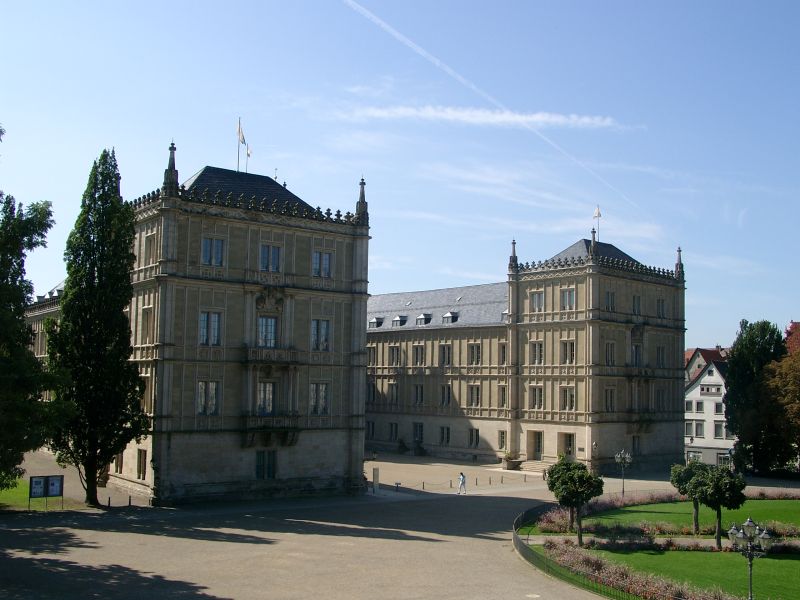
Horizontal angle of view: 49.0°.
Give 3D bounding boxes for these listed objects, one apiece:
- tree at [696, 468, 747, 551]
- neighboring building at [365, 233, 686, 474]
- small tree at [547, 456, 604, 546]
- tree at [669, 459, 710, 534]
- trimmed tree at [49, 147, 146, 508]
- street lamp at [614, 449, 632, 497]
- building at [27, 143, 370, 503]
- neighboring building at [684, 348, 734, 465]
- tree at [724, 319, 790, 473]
[{"bbox_3d":[19.172,12.448,52.534,3.111,4.846,3.111,1,-6,0],"label":"tree"},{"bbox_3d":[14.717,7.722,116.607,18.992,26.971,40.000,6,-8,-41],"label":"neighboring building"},{"bbox_3d":[10.366,11.880,51.722,3.357,5.151,3.357,1,-6,0],"label":"small tree"},{"bbox_3d":[19.238,13.025,57.761,3.091,4.752,3.091,1,-6,0],"label":"tree"},{"bbox_3d":[-21.279,1.613,61.982,7.058,25.179,7.058,1,-6,0],"label":"trimmed tree"},{"bbox_3d":[19.323,15.059,75.924,1.513,4.303,1.513,1,-6,0],"label":"street lamp"},{"bbox_3d":[-22.144,3.535,85.767,18.315,26.619,42.000,5,-7,-35],"label":"building"},{"bbox_3d":[45.531,15.961,123.679,10.000,15.800,12.000,-3,-7,35],"label":"neighboring building"},{"bbox_3d":[44.868,12.092,110.220,8.032,19.465,8.032,1,-6,0],"label":"tree"}]

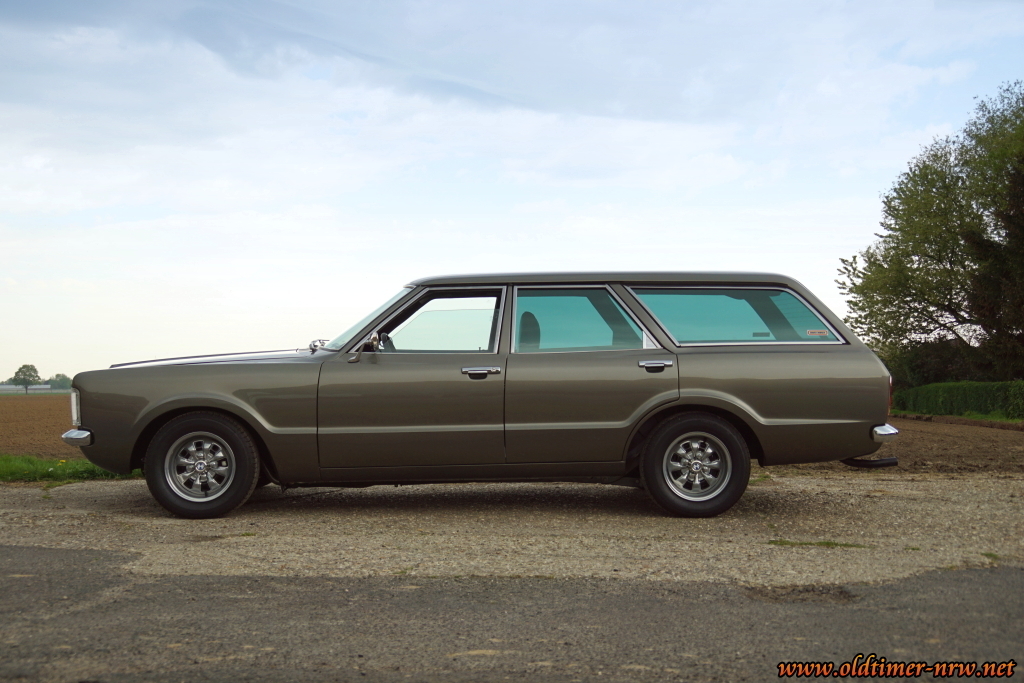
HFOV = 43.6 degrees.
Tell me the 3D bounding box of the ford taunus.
[{"bbox_3d":[-0.169,0.245,7.438,4.380,1.340,1.700,0,0,-2],"label":"ford taunus"}]

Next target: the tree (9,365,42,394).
[{"bbox_3d":[-121.615,9.499,320.000,8.400,7.500,8.200,0,-2,0],"label":"tree"}]

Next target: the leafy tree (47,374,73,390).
[{"bbox_3d":[-155.191,14.264,440.000,9.200,6.200,8.500,0,-2,0],"label":"leafy tree"}]

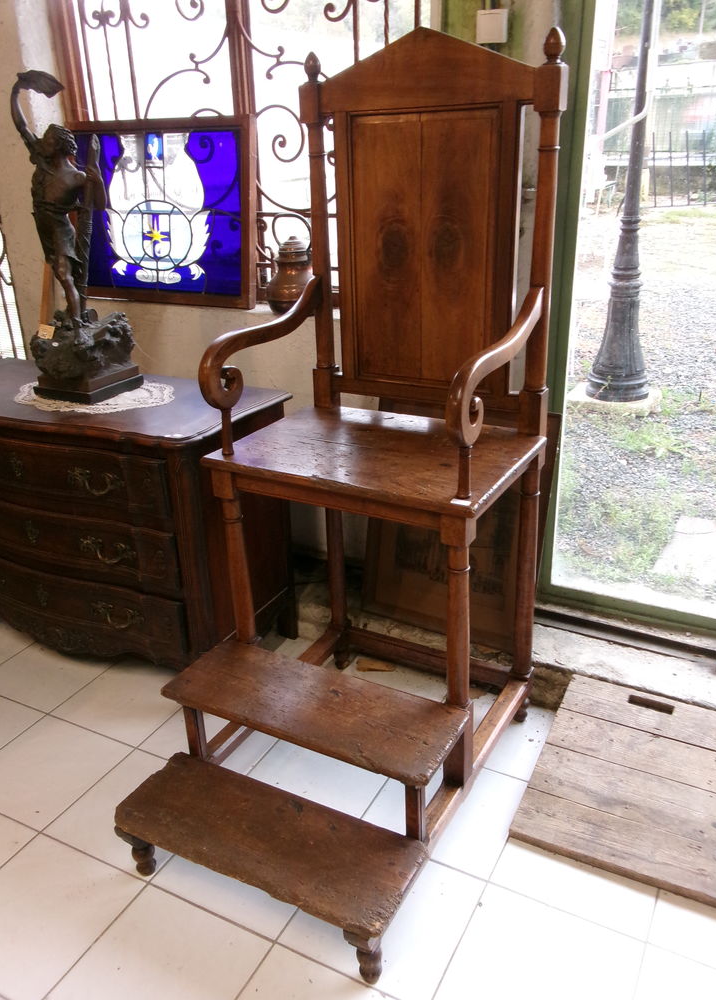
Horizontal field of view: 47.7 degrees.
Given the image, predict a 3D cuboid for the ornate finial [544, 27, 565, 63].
[{"bbox_3d":[0.381,-0.881,1.569,0.035,0.062,0.035,11,26,27],"label":"ornate finial"}]

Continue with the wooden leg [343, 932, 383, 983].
[{"bbox_3d":[0.014,0.855,1.513,0.059,0.135,0.045,11,26,27],"label":"wooden leg"}]

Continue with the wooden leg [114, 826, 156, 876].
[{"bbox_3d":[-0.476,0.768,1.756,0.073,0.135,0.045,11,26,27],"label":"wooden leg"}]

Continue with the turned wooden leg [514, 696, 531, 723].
[{"bbox_3d":[0.443,0.572,2.200,0.040,0.089,0.040,11,26,27],"label":"turned wooden leg"}]

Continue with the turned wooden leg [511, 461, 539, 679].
[{"bbox_3d":[0.423,0.196,2.038,0.044,0.613,0.044,11,26,27],"label":"turned wooden leg"}]

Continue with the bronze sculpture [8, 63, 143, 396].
[{"bbox_3d":[-0.830,-0.727,2.304,0.244,0.838,0.241,10,26,26],"label":"bronze sculpture"}]

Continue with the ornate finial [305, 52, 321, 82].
[{"bbox_3d":[-0.102,-0.981,1.833,0.033,0.059,0.033,-1,23,1],"label":"ornate finial"}]

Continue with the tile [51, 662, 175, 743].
[{"bbox_3d":[-0.658,0.579,2.358,0.323,0.010,0.323,10,26,26],"label":"tile"}]

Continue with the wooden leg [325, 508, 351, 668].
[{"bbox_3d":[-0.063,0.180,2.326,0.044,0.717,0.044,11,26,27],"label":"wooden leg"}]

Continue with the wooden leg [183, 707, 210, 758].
[{"bbox_3d":[-0.378,0.522,1.893,0.038,0.185,0.036,11,26,27],"label":"wooden leg"}]

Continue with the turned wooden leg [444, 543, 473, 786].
[{"bbox_3d":[0.208,0.358,1.687,0.046,0.600,0.046,-1,23,1],"label":"turned wooden leg"}]

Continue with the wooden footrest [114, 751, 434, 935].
[{"bbox_3d":[-0.194,0.695,1.672,0.642,0.036,0.212,11,26,27],"label":"wooden footrest"}]

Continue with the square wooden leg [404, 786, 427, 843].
[{"bbox_3d":[0.121,0.610,1.645,0.038,0.185,0.036,11,26,27],"label":"square wooden leg"}]

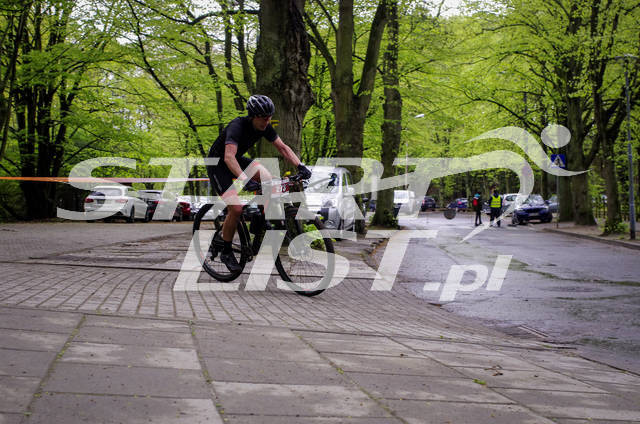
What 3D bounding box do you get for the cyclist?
[{"bbox_3d":[-0.555,-0.235,7.820,0.660,1.500,1.060,-7,5,-42],"label":"cyclist"}]

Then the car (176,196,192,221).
[{"bbox_3d":[-8.200,-0.250,51.500,1.780,1.470,4.300,0,1,2],"label":"car"}]

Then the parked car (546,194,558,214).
[{"bbox_3d":[17.700,-0.450,67.000,1.800,1.520,4.350,0,1,8],"label":"parked car"}]

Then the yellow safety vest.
[{"bbox_3d":[7.880,-0.460,41.500,0.500,0.620,0.300,0,1,5],"label":"yellow safety vest"}]

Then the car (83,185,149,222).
[{"bbox_3d":[-8.300,-0.330,38.400,1.820,1.470,4.550,0,1,4],"label":"car"}]

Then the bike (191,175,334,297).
[{"bbox_3d":[-0.543,0.152,7.924,0.720,1.040,1.870,-12,8,-42],"label":"bike"}]

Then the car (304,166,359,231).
[{"bbox_3d":[0.100,-0.410,29.000,1.780,1.860,4.350,0,1,7],"label":"car"}]

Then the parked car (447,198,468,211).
[{"bbox_3d":[15.900,-0.720,106.000,1.780,1.480,4.300,0,1,-11],"label":"parked car"}]

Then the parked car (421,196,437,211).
[{"bbox_3d":[11.750,-0.800,100.000,1.760,1.570,4.200,0,1,3],"label":"parked car"}]

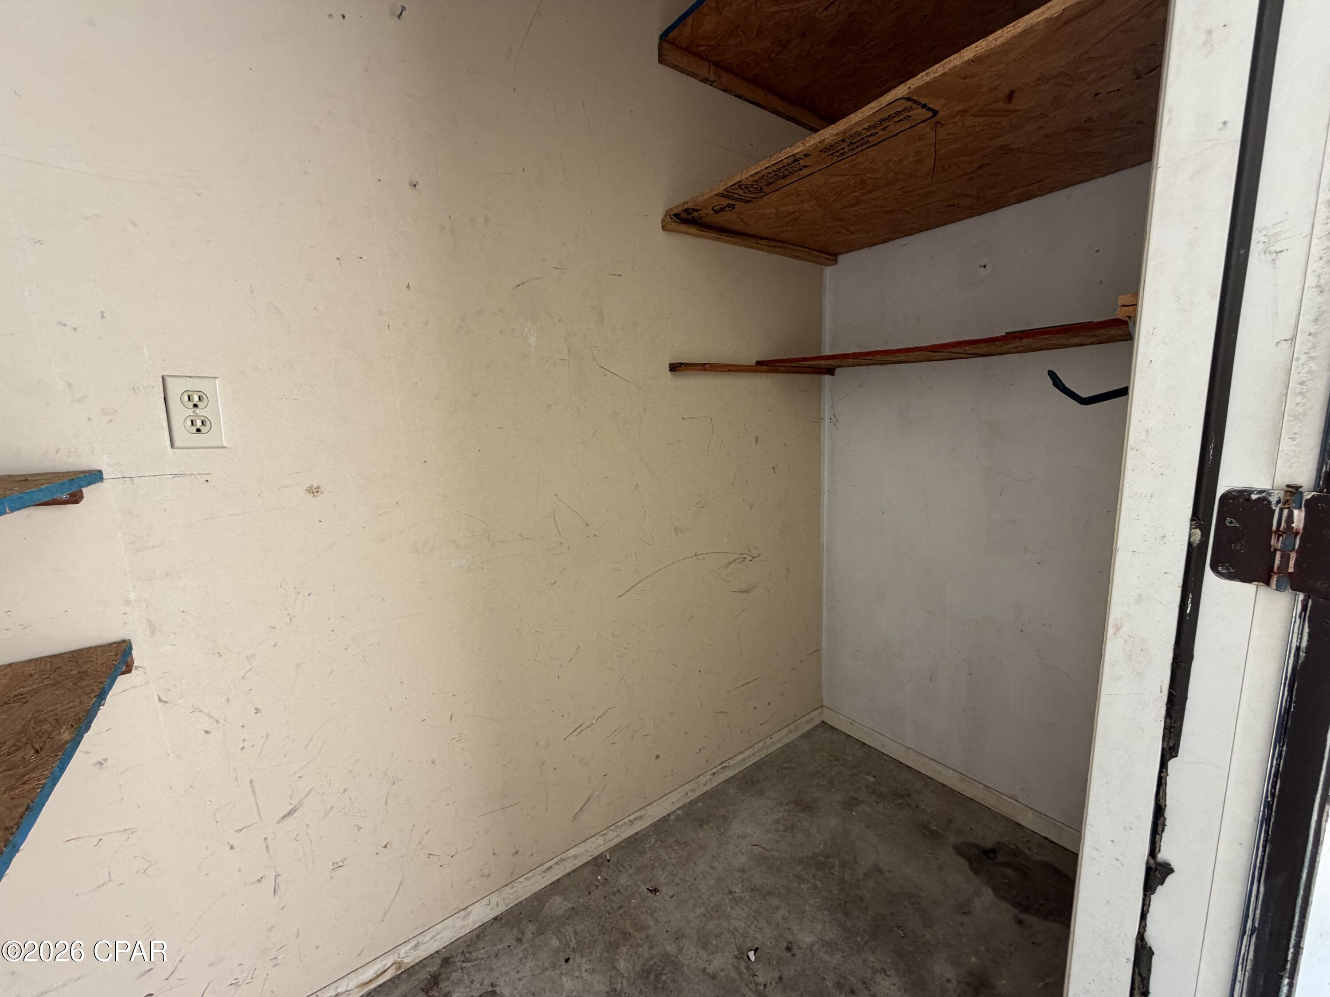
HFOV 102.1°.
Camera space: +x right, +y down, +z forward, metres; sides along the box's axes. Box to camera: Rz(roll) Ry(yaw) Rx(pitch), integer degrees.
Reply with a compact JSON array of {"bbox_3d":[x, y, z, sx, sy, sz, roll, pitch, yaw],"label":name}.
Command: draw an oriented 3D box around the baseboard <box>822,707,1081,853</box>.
[{"bbox_3d":[0.863,0.852,1.646,0.012,0.060,0.920,-9,11,-36],"label":"baseboard"}]

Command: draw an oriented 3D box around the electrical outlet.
[{"bbox_3d":[-0.755,-0.138,0.867,0.070,0.114,0.007,-6,10,-36],"label":"electrical outlet"}]

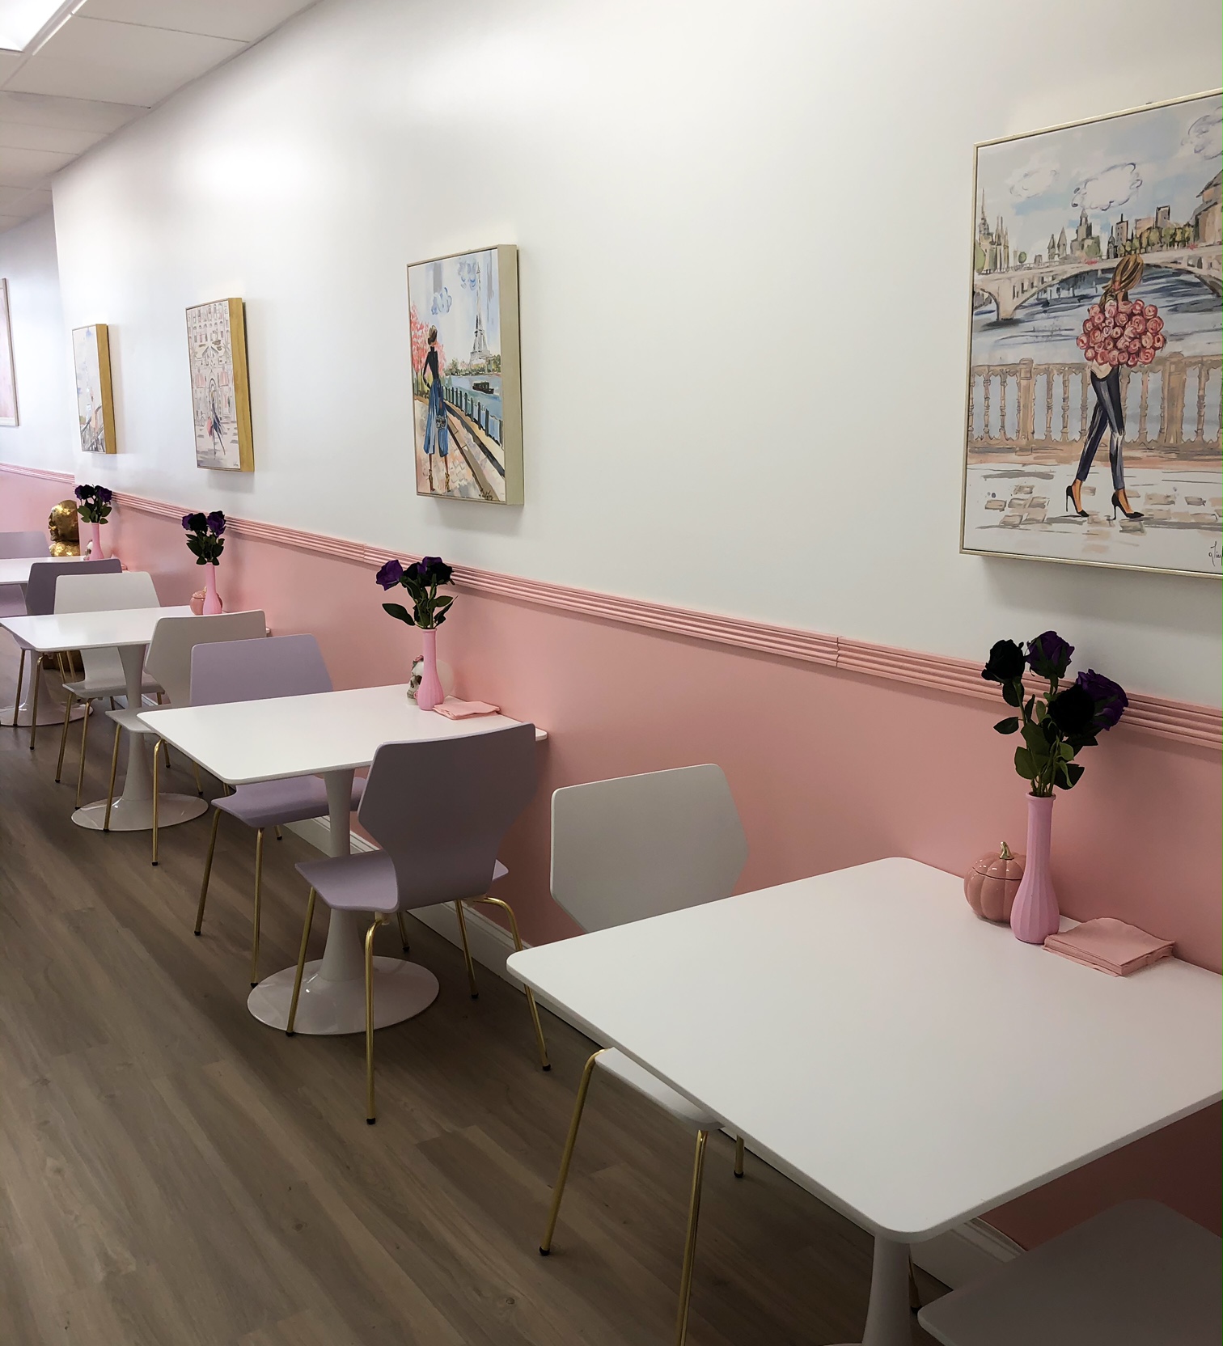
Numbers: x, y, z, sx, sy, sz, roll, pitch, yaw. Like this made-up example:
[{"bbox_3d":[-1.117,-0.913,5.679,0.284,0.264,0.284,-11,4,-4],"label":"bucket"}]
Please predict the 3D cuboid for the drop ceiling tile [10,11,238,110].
[{"bbox_3d":[-1.782,-2.190,4.760,0.576,0.018,1.209,-8,14,-33],"label":"drop ceiling tile"}]

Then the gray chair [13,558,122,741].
[{"bbox_3d":[-2.592,-0.119,6.319,0.475,0.855,0.535,-8,13,-33],"label":"gray chair"}]

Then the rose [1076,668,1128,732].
[{"bbox_3d":[0.706,0.040,1.910,0.075,0.078,0.075,-8,14,-33],"label":"rose"}]

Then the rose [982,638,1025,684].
[{"bbox_3d":[0.570,-0.016,1.919,0.064,0.064,0.064,0,11,0],"label":"rose"}]

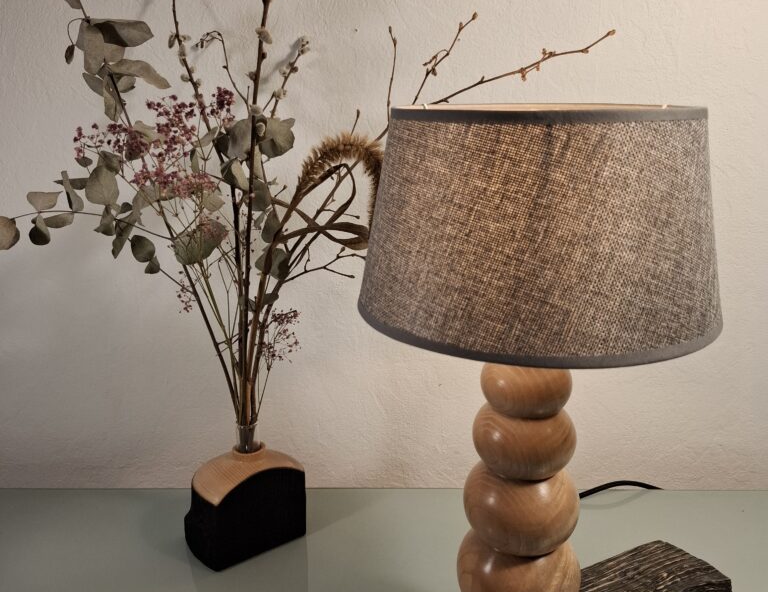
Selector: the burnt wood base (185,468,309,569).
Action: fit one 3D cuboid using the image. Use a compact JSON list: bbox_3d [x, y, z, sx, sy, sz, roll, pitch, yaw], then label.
[{"bbox_3d":[-0.166,0.248,0.815,0.130,0.109,0.058,-12,20,-34],"label":"burnt wood base"}]

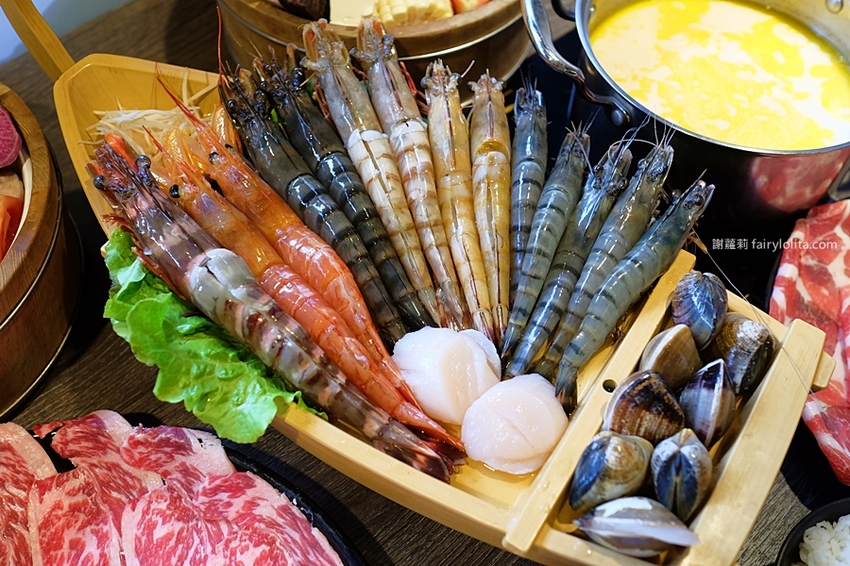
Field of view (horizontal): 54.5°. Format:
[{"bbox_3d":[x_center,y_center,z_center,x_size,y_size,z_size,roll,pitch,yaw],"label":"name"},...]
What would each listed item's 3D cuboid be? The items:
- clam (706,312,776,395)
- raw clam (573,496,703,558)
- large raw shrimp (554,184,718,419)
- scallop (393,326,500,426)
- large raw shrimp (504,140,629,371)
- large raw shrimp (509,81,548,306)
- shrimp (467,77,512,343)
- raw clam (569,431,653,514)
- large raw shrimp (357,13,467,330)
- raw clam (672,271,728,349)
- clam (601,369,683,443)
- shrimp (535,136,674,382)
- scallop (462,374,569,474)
[{"bbox_3d":[0.154,0.034,0.403,0.026,0.036,0.044,9,88,-16],"label":"clam"},{"bbox_3d":[0.086,0.100,0.337,0.050,0.039,0.025,5,88,16],"label":"raw clam"},{"bbox_3d":[0.102,0.003,0.409,0.025,0.030,0.138,26,78,43],"label":"large raw shrimp"},{"bbox_3d":[0.010,0.044,0.397,0.050,0.030,0.047,0,50,0],"label":"scallop"},{"bbox_3d":[0.073,-0.011,0.416,0.026,0.027,0.146,24,75,19],"label":"large raw shrimp"},{"bbox_3d":[0.052,-0.040,0.435,0.021,0.025,0.141,5,76,2],"label":"large raw shrimp"},{"bbox_3d":[0.035,-0.043,0.434,0.023,0.026,0.160,1,68,1],"label":"shrimp"},{"bbox_3d":[0.083,0.085,0.367,0.045,0.036,0.026,-40,36,1],"label":"raw clam"},{"bbox_3d":[-0.004,-0.063,0.447,0.027,0.031,0.189,-13,74,-10],"label":"large raw shrimp"},{"bbox_3d":[0.134,0.013,0.404,0.026,0.038,0.043,3,50,3],"label":"raw clam"},{"bbox_3d":[0.096,0.055,0.365,0.037,0.026,0.043,36,92,-11],"label":"clam"},{"bbox_3d":[0.092,-0.013,0.419,0.023,0.027,0.140,23,77,34],"label":"shrimp"},{"bbox_3d":[0.042,0.065,0.384,0.049,0.029,0.047,1,50,1],"label":"scallop"}]

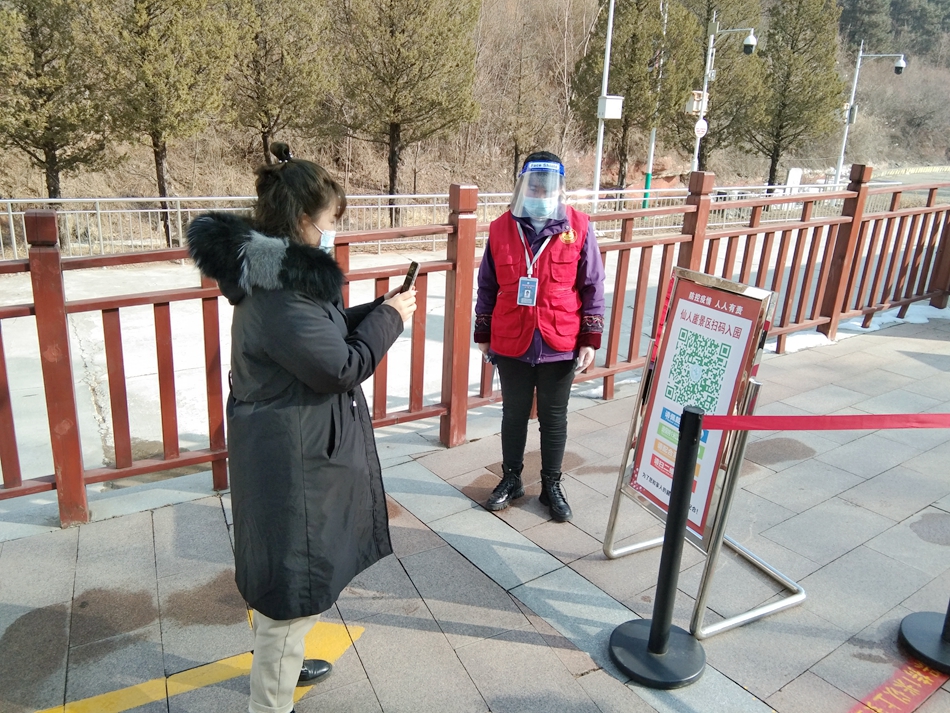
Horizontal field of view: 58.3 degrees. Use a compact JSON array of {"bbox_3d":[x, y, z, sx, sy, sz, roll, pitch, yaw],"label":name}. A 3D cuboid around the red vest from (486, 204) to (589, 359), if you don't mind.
[{"bbox_3d":[0.268,-0.316,3.540,0.410,0.590,0.270,6,19,9],"label":"red vest"}]

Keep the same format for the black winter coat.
[{"bbox_3d":[-0.493,0.139,2.405,0.570,1.080,0.500,-5,20,-24],"label":"black winter coat"}]

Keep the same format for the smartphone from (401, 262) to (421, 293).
[{"bbox_3d":[-0.193,-0.202,2.426,0.010,0.150,0.074,18,11,-28],"label":"smartphone"}]

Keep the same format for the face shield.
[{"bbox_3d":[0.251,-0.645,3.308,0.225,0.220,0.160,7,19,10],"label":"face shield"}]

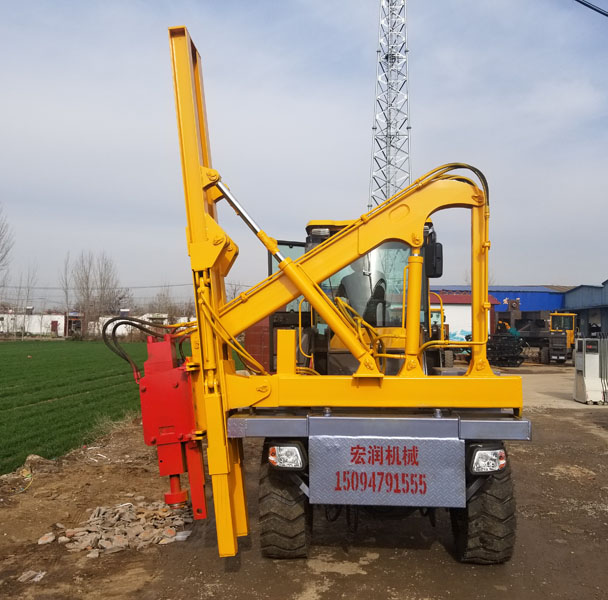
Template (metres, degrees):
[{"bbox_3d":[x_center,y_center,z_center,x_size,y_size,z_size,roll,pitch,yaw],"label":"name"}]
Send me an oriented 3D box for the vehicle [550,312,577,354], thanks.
[{"bbox_3d":[13.311,1.987,31.002,1.800,2.600,3.800,0,-3,18],"label":"vehicle"}]

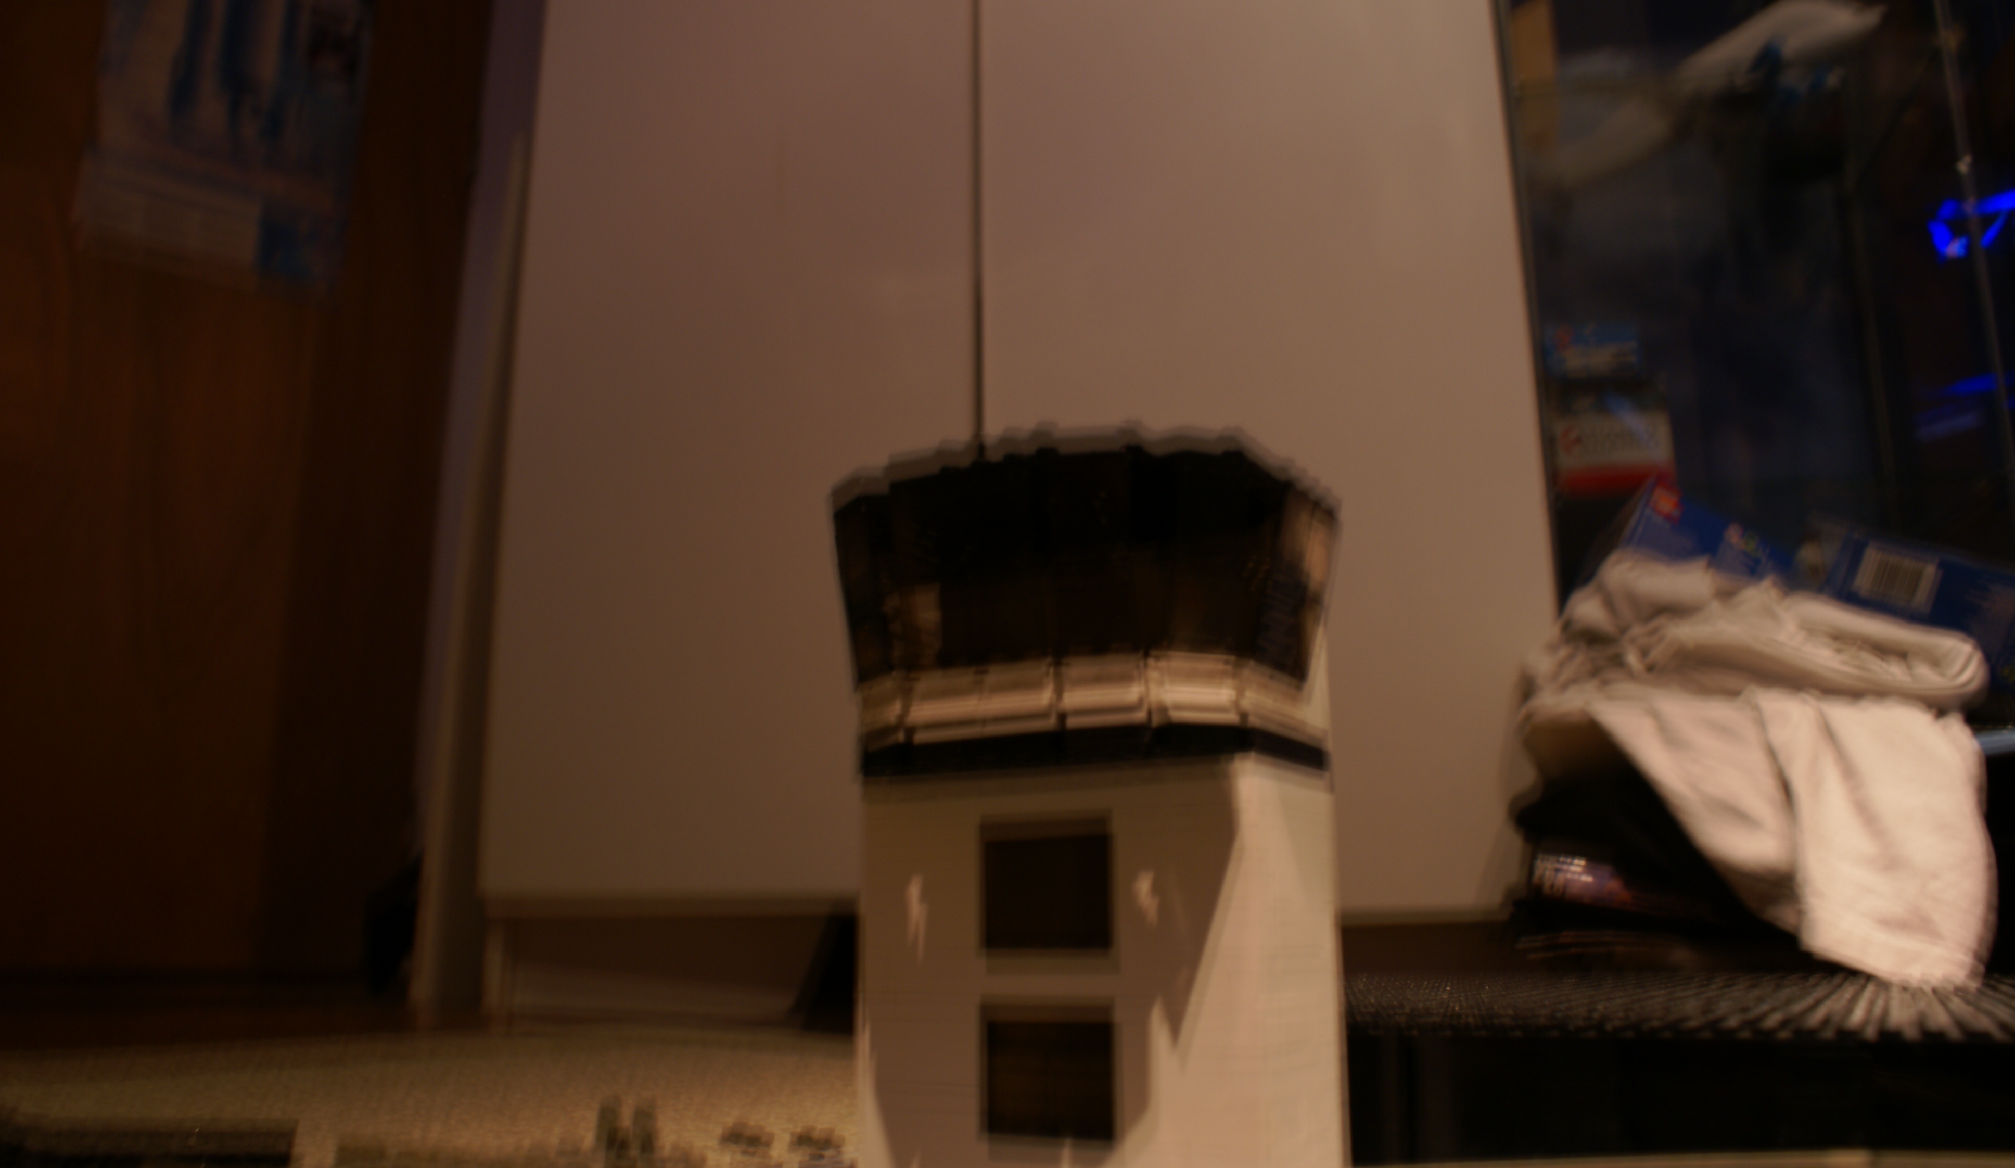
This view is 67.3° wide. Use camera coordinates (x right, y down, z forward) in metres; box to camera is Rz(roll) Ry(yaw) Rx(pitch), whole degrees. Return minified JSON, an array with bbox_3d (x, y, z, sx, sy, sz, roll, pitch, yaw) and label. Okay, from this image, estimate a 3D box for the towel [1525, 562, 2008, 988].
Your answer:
[{"bbox_3d":[0.345,0.092,0.700,0.190,0.185,0.170,-6,-14,22],"label":"towel"}]

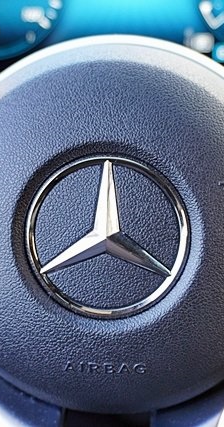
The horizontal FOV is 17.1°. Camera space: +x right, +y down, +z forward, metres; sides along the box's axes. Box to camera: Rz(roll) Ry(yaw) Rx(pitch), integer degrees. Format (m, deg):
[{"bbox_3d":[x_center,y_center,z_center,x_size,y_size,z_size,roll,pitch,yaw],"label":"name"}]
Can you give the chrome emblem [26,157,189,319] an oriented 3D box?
[{"bbox_3d":[-0.001,0.008,0.258,0.056,0.056,0.007,1,-1,3],"label":"chrome emblem"}]

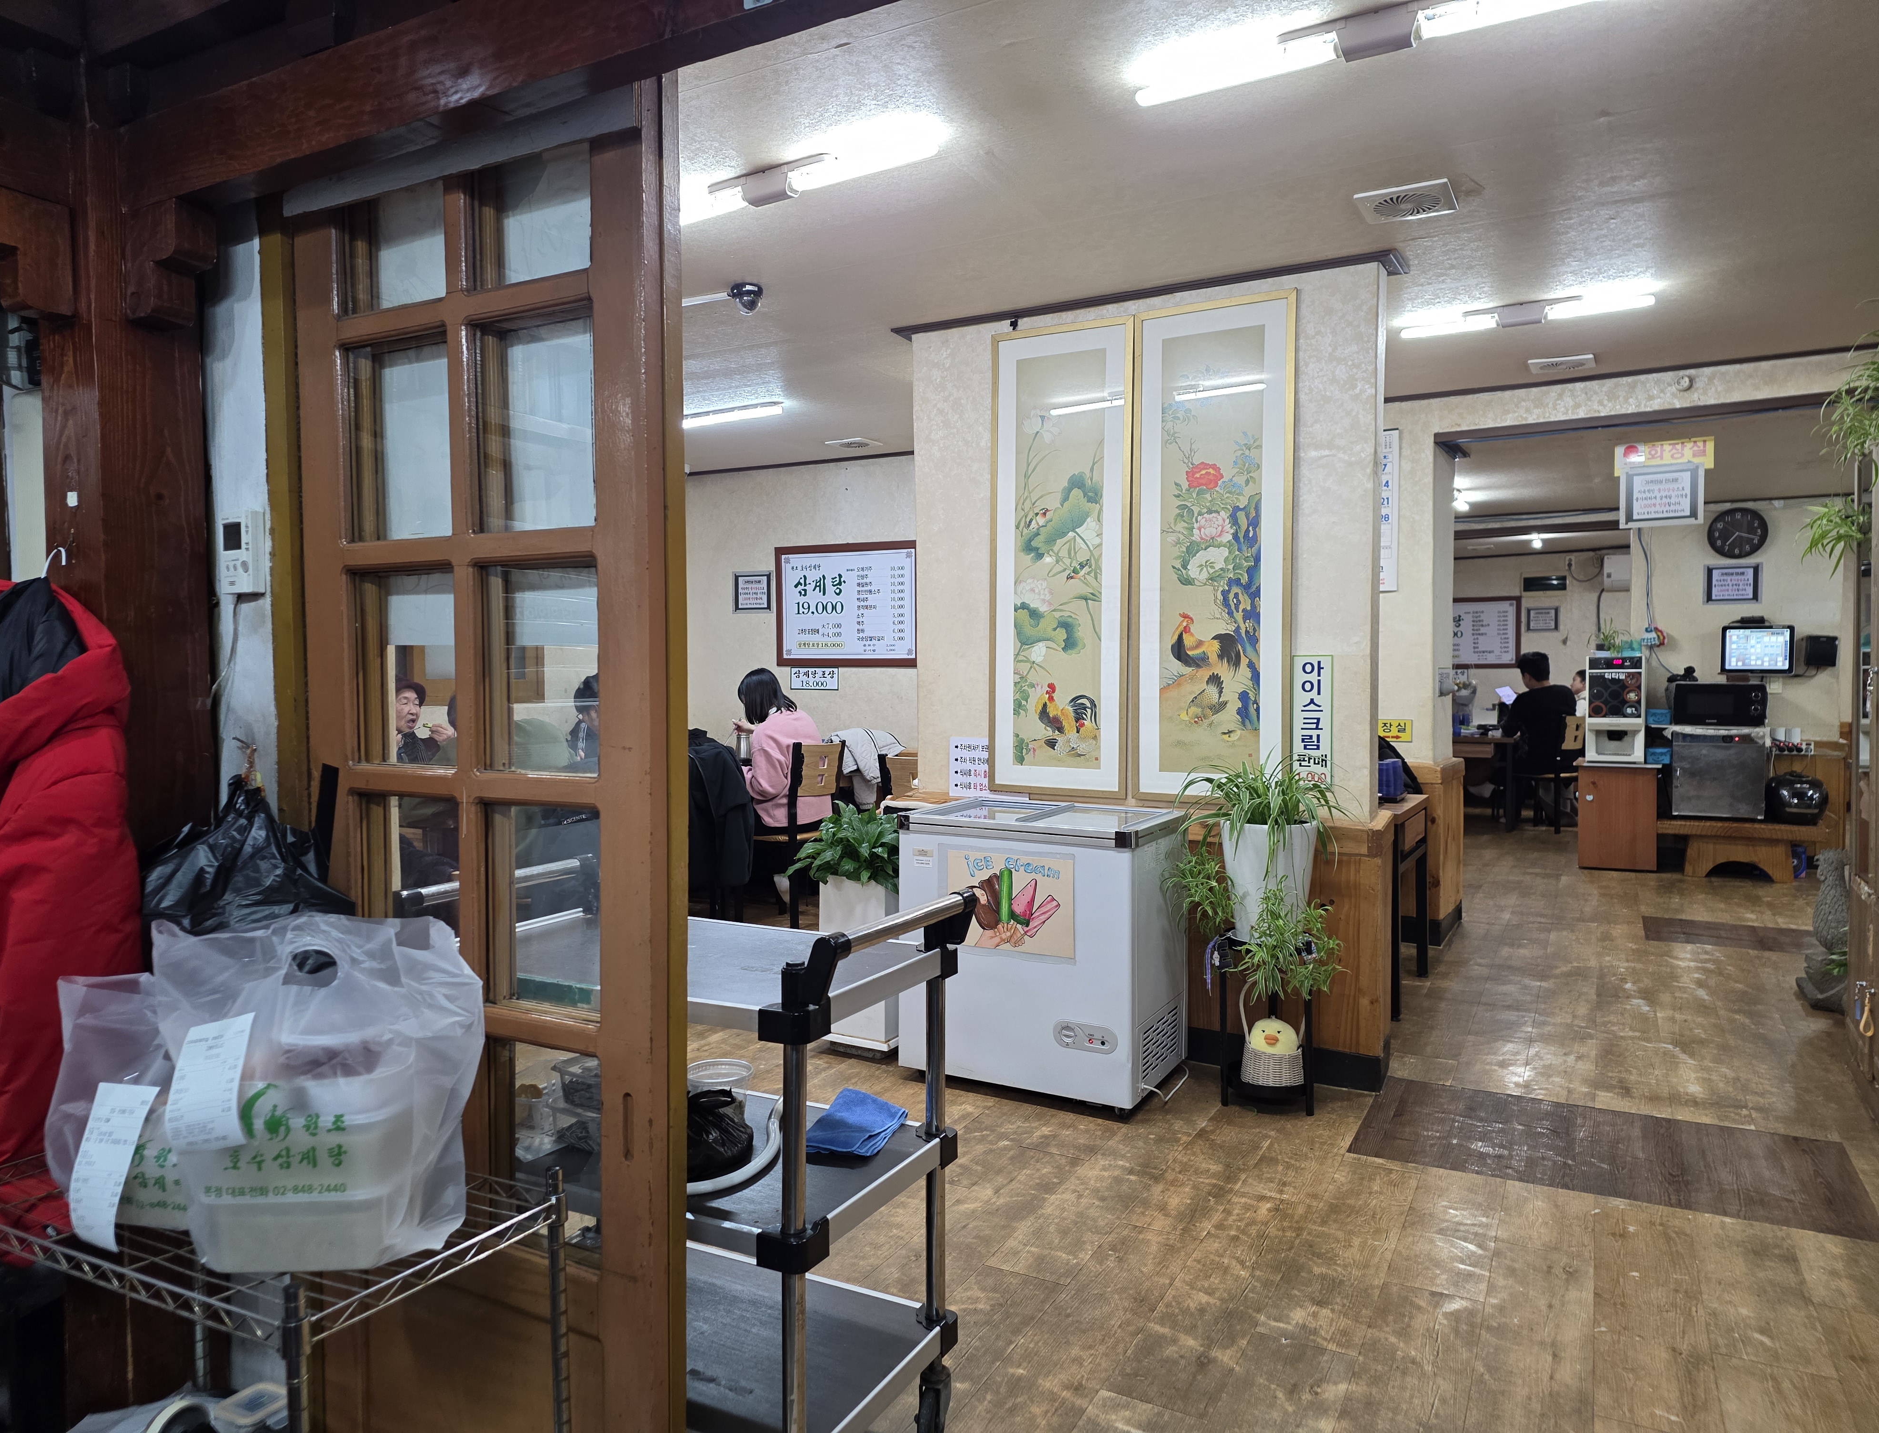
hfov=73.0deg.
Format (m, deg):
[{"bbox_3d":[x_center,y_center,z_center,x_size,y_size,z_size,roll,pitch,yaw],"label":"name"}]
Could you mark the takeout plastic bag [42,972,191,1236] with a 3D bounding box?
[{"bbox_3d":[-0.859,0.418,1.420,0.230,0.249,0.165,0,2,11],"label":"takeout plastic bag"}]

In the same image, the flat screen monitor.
[{"bbox_3d":[5.039,-0.411,7.817,0.368,0.297,0.065,1,3,29],"label":"flat screen monitor"}]

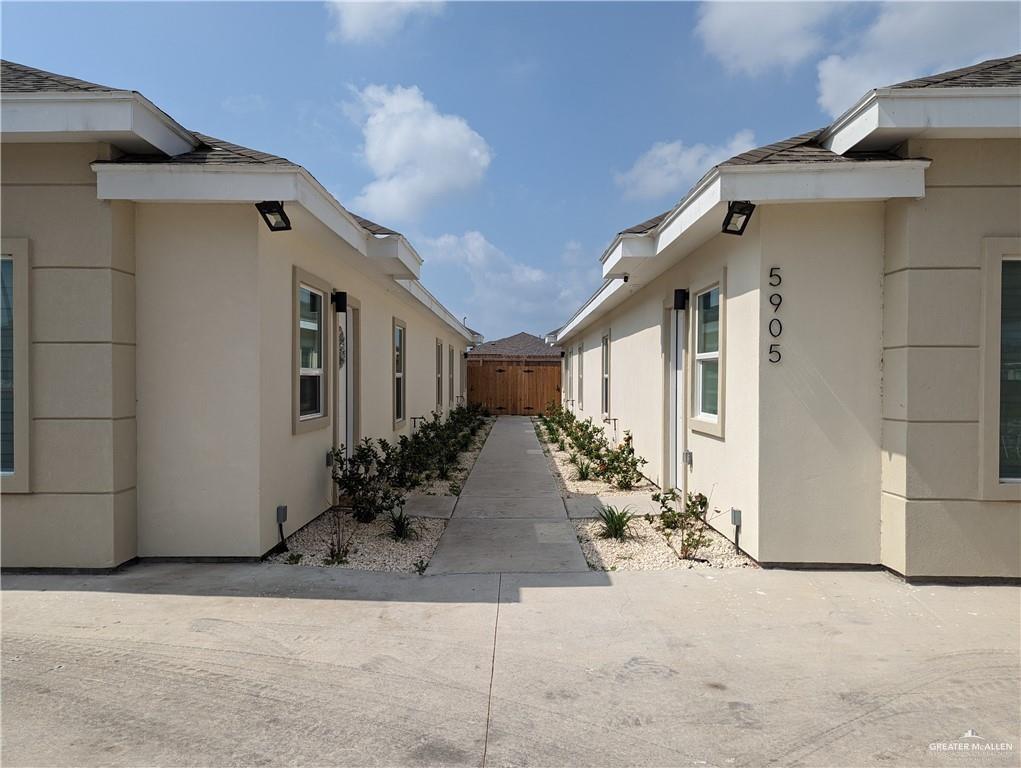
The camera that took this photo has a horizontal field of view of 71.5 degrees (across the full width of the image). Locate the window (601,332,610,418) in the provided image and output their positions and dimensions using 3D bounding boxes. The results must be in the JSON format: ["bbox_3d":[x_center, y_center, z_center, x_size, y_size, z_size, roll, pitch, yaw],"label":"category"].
[{"bbox_3d":[1.865,-0.146,13.570,0.120,1.720,1.140,0,1,0],"label":"window"}]

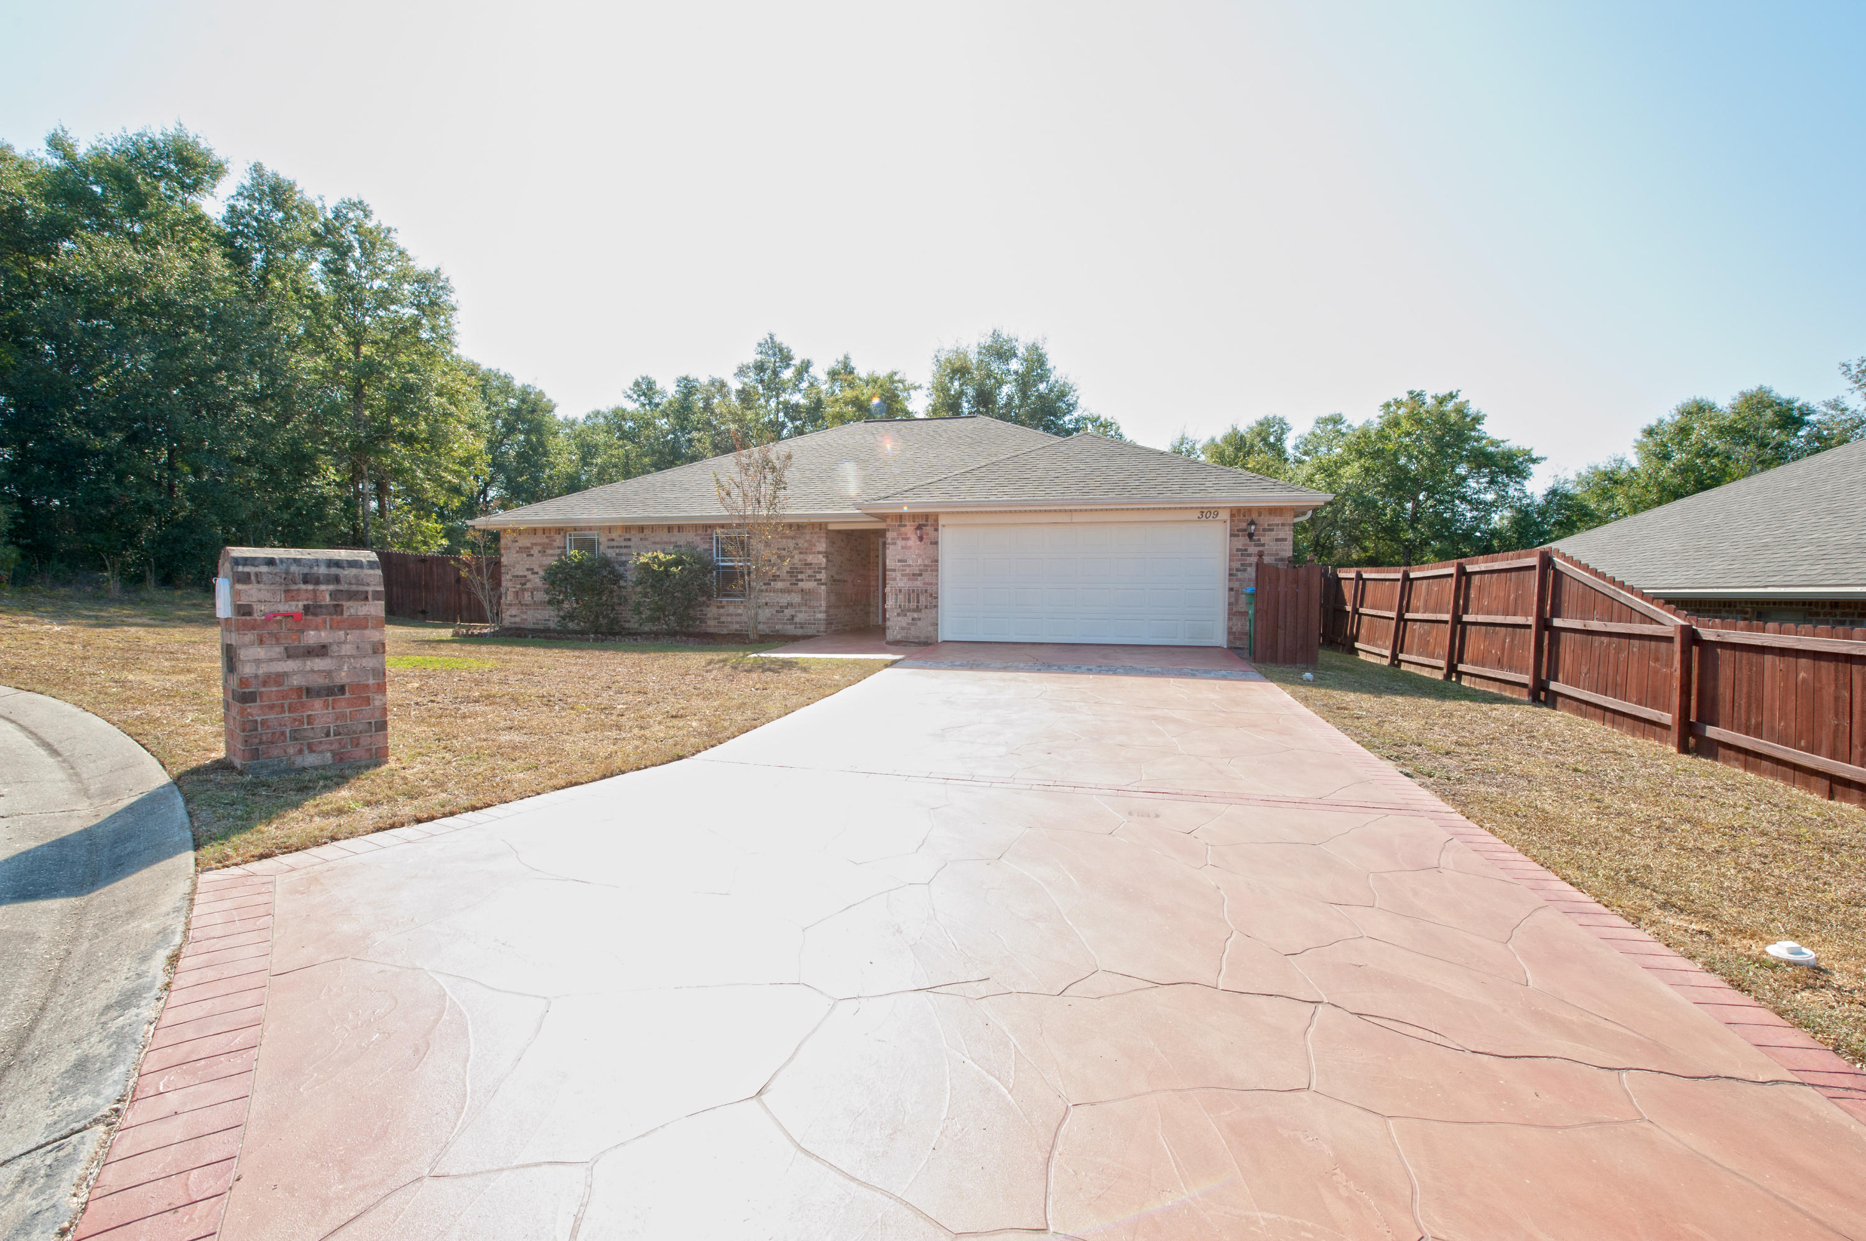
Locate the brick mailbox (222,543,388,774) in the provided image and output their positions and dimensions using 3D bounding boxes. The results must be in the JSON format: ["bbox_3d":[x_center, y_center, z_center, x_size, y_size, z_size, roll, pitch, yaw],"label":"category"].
[{"bbox_3d":[-3.848,0.224,4.429,0.415,1.325,0.719,2,3,37],"label":"brick mailbox"}]

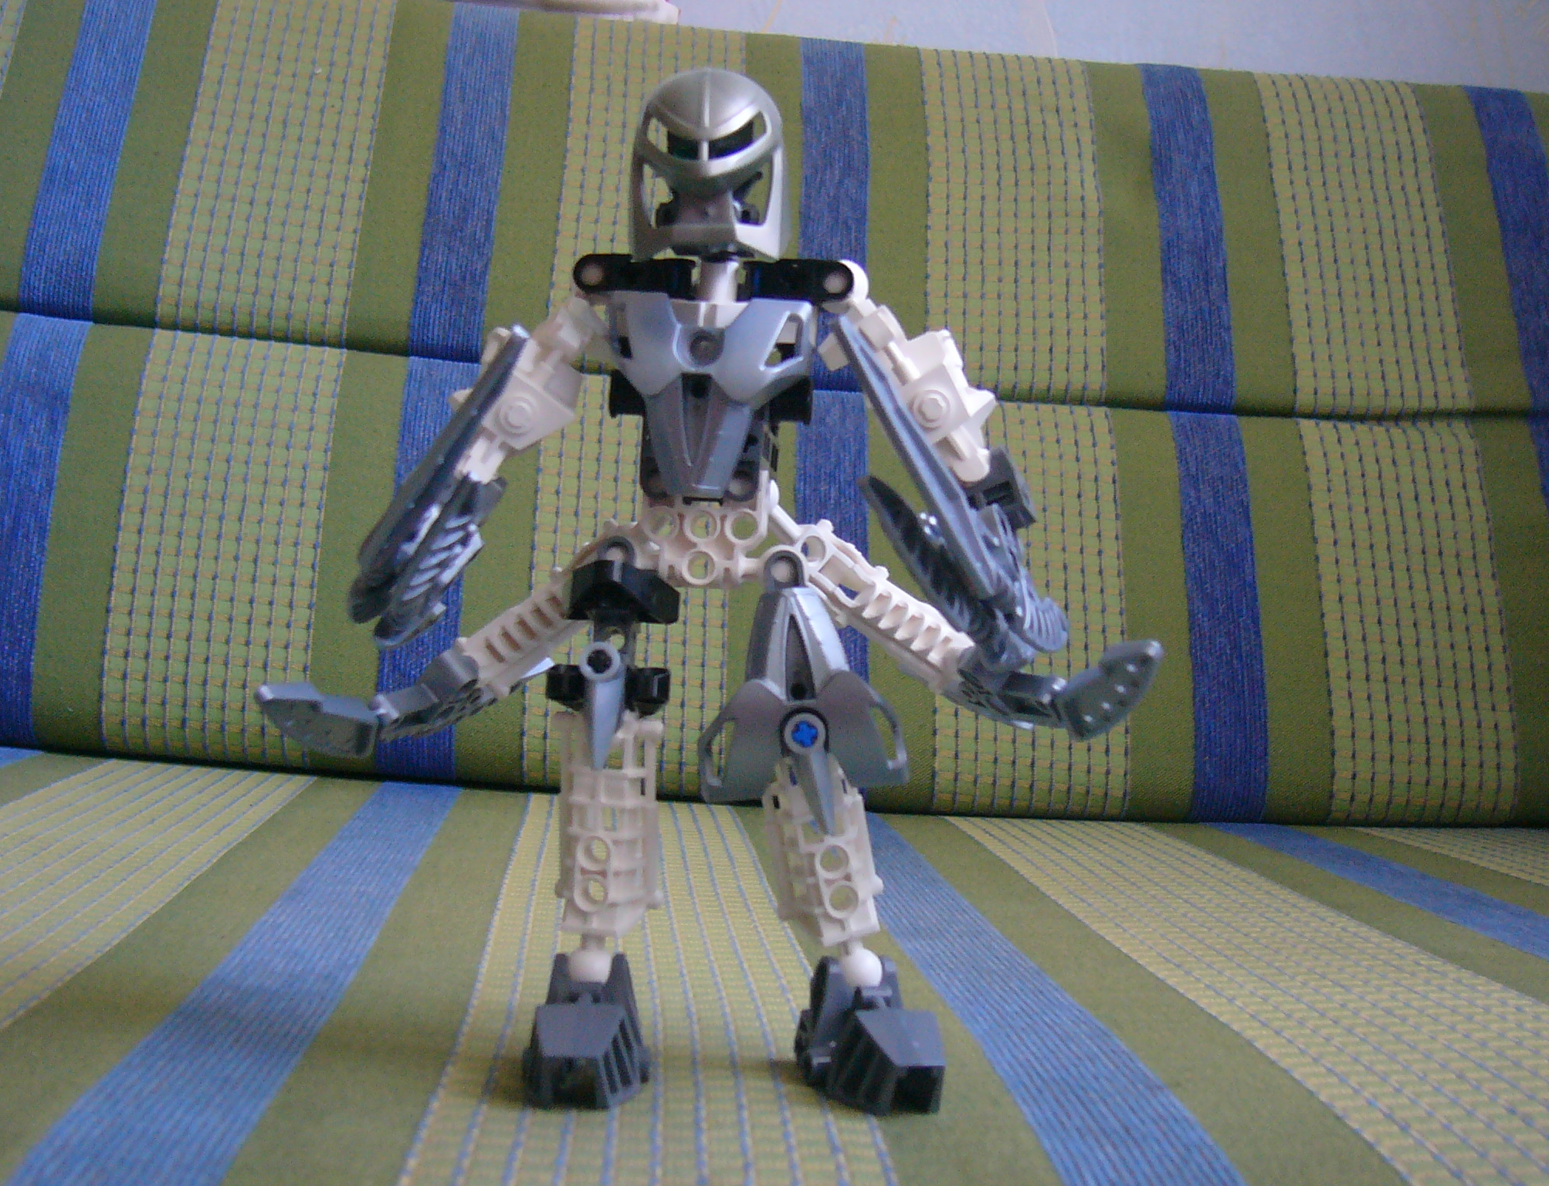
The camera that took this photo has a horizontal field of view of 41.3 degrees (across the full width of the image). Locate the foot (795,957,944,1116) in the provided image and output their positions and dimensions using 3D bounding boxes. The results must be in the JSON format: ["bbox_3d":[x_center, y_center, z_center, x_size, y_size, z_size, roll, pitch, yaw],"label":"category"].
[{"bbox_3d":[0.019,0.081,0.390,0.024,0.022,0.042,2,3,-16],"label":"foot"}]

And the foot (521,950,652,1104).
[{"bbox_3d":[-0.036,0.081,0.392,0.025,0.022,0.043,2,3,1],"label":"foot"}]

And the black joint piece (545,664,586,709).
[{"bbox_3d":[-0.040,0.018,0.398,0.009,0.009,0.009,3,3,6],"label":"black joint piece"}]

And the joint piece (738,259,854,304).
[{"bbox_3d":[0.004,-0.060,0.399,0.023,0.009,0.011,2,3,0],"label":"joint piece"}]

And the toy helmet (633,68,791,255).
[{"bbox_3d":[-0.012,-0.082,0.393,0.029,0.035,0.027,2,3,2],"label":"toy helmet"}]

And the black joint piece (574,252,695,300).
[{"bbox_3d":[-0.027,-0.061,0.399,0.024,0.009,0.011,2,3,0],"label":"black joint piece"}]

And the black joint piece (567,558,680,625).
[{"bbox_3d":[-0.029,0.000,0.393,0.022,0.013,0.015,3,3,5],"label":"black joint piece"}]

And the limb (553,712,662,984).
[{"bbox_3d":[-0.032,0.050,0.404,0.018,0.054,0.018,2,2,14],"label":"limb"}]

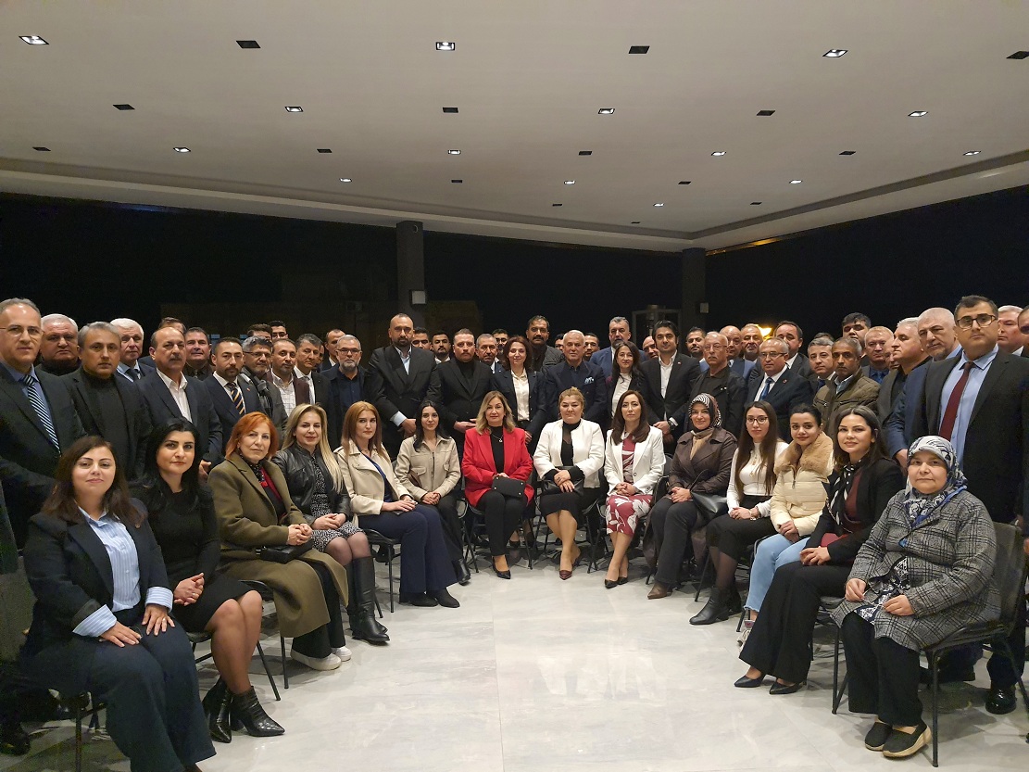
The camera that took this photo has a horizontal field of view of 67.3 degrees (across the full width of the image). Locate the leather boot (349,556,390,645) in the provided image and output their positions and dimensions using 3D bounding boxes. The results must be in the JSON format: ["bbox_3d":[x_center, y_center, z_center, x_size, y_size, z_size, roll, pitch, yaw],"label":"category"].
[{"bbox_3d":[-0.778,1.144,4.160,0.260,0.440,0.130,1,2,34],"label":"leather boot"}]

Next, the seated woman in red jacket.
[{"bbox_3d":[-0.125,0.681,5.709,0.530,1.270,0.740,-1,1,-3],"label":"seated woman in red jacket"}]

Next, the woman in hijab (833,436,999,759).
[{"bbox_3d":[1.625,0.785,3.070,0.730,1.180,0.560,-1,2,-37],"label":"woman in hijab"}]

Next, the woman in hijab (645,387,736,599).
[{"bbox_3d":[1.210,0.697,5.240,0.500,1.260,0.880,1,2,36],"label":"woman in hijab"}]

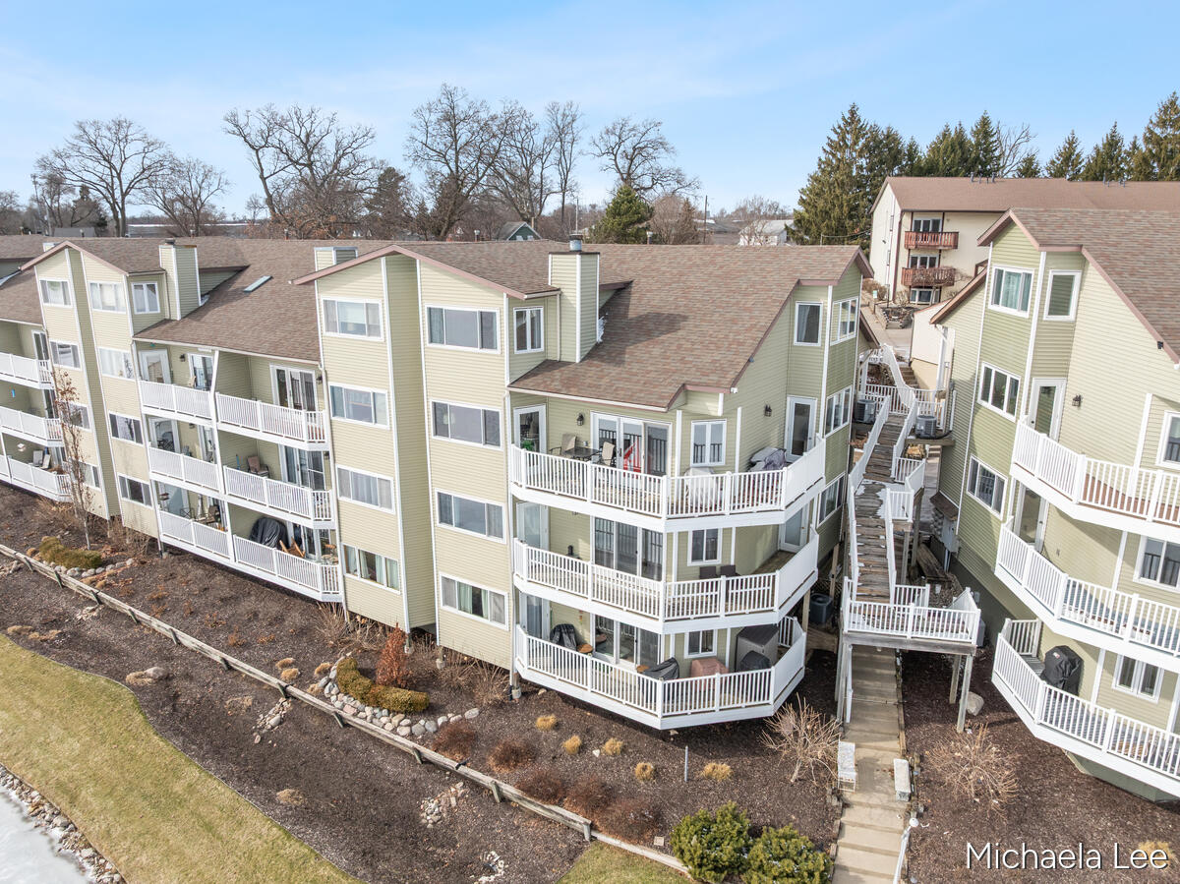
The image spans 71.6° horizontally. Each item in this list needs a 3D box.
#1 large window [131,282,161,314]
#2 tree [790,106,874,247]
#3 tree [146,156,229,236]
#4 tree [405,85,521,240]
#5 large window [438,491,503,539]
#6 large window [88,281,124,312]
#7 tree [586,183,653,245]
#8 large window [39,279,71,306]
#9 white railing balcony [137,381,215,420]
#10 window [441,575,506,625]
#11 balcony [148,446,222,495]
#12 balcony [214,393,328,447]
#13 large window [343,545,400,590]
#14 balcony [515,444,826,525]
[{"bbox_3d":[-18.048,-5.842,33.251,0.970,1.215,0.150,-9,17,-30],"label":"large window"},{"bbox_3d":[22.135,-22.204,74.852,9.000,16.506,9.000,0,14,0],"label":"tree"},{"bbox_3d":[-61.524,-35.517,127.168,12.400,17.000,12.000,0,15,0],"label":"tree"},{"bbox_3d":[-12.388,-25.446,82.240,12.400,19.397,12.400,0,14,0],"label":"tree"},{"bbox_3d":[-3.594,2.210,24.584,2.698,1.172,0.150,10,18,33],"label":"large window"},{"bbox_3d":[-19.915,-5.969,33.751,2.776,1.215,0.150,10,18,33],"label":"large window"},{"bbox_3d":[2.724,-19.417,77.568,5.917,9.758,5.621,0,15,2],"label":"tree"},{"bbox_3d":[-23.602,-6.587,36.133,2.689,1.215,0.150,10,18,33],"label":"large window"},{"bbox_3d":[-16.134,-1.715,33.467,5.764,1.472,2.110,9,17,33],"label":"white railing balcony"},{"bbox_3d":[-3.585,4.926,25.304,2.698,1.172,0.150,10,18,33],"label":"window"},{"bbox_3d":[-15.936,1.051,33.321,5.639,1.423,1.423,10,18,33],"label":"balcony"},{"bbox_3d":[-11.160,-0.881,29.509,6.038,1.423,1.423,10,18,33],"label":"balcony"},{"bbox_3d":[-7.453,4.296,27.871,2.771,1.215,0.150,10,18,33],"label":"large window"},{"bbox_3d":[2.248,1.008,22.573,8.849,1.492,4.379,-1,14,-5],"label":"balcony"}]

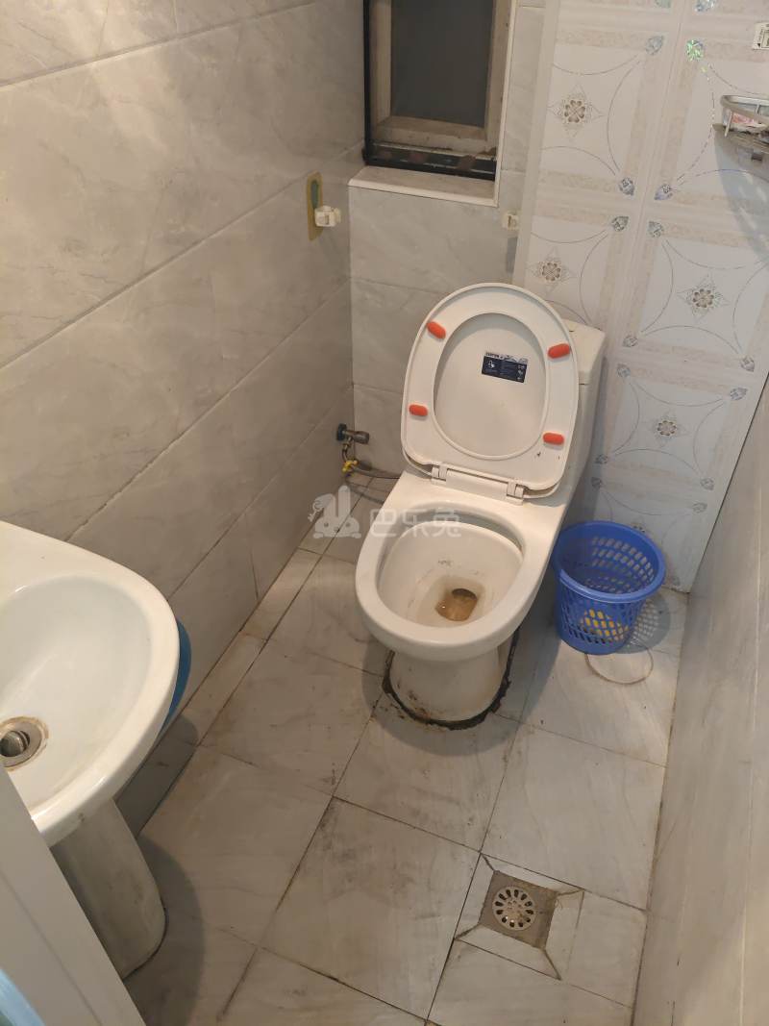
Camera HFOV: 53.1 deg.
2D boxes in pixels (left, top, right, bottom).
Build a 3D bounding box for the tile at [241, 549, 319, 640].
[{"bbox_3d":[-0.252,0.201,1.919,0.069,0.010,0.300,15,42,16],"label":"tile"}]

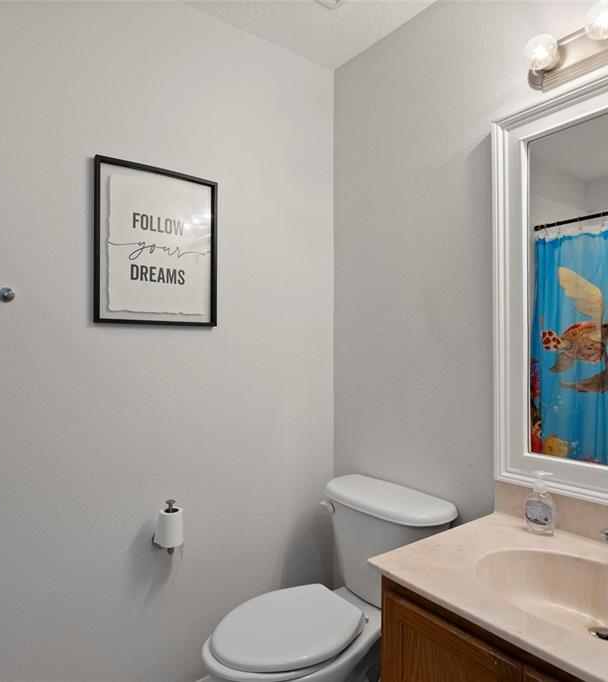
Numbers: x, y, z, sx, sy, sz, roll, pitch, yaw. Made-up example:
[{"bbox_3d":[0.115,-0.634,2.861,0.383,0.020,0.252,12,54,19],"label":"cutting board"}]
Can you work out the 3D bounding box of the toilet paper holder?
[{"bbox_3d":[-0.437,0.596,1.473,0.078,0.172,0.116,1,-1,-36],"label":"toilet paper holder"}]

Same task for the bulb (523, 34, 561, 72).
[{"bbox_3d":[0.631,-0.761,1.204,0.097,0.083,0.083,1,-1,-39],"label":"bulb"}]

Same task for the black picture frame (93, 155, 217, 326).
[{"bbox_3d":[-0.479,-0.311,1.516,0.403,0.516,0.024,1,-1,-36],"label":"black picture frame"}]

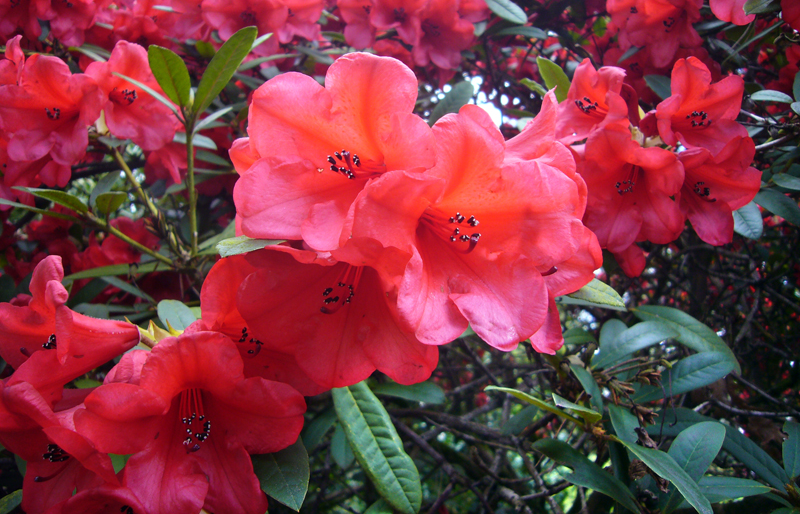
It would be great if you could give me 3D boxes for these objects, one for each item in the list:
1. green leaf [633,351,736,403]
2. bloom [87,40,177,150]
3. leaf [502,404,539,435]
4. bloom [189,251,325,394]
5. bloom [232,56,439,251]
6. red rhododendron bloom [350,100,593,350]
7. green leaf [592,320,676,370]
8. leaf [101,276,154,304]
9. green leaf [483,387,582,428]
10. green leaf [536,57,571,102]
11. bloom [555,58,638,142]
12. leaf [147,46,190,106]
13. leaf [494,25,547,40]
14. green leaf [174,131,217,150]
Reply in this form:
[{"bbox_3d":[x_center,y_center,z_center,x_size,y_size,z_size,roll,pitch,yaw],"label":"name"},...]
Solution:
[{"bbox_3d":[0.186,0.081,0.425,0.077,0.010,0.028,-19,46,-7],"label":"green leaf"},{"bbox_3d":[-0.202,-0.122,0.490,0.067,0.076,0.050,-3,4,-17],"label":"bloom"},{"bbox_3d":[0.099,0.132,0.525,0.038,0.008,0.022,-38,56,-15],"label":"leaf"},{"bbox_3d":[-0.073,0.035,0.340,0.068,0.068,0.048,-3,4,-17],"label":"bloom"},{"bbox_3d":[-0.022,-0.048,0.311,0.096,0.096,0.069,3,1,25],"label":"bloom"},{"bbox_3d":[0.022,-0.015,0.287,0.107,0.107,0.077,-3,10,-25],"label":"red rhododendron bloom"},{"bbox_3d":[0.225,0.084,0.620,0.090,0.016,0.033,-23,27,12],"label":"green leaf"},{"bbox_3d":[-0.217,0.027,0.520,0.045,0.008,0.020,31,17,-27],"label":"leaf"},{"bbox_3d":[0.115,0.127,0.550,0.092,0.014,0.028,22,-7,-12],"label":"green leaf"},{"bbox_3d":[0.127,-0.145,0.535,0.022,0.043,0.008,-36,14,-21],"label":"green leaf"},{"bbox_3d":[0.156,-0.122,0.510,0.060,0.064,0.050,6,-6,31],"label":"bloom"},{"bbox_3d":[-0.155,-0.121,0.438,0.025,0.043,0.008,-28,22,-18],"label":"leaf"},{"bbox_3d":[0.173,-0.323,0.930,0.078,0.012,0.028,6,19,18],"label":"leaf"},{"bbox_3d":[-0.166,-0.092,0.515,0.057,0.008,0.020,15,30,32],"label":"green leaf"}]

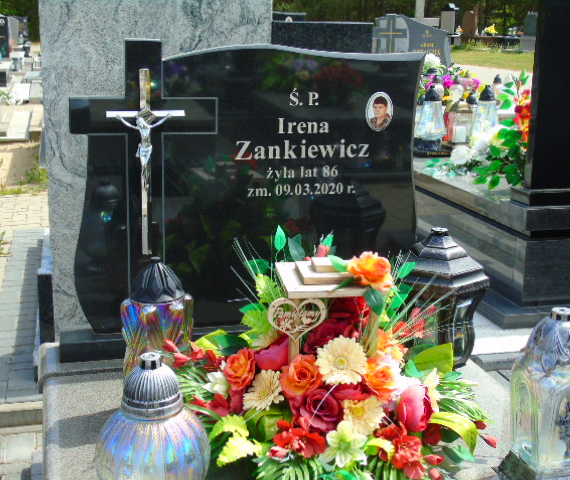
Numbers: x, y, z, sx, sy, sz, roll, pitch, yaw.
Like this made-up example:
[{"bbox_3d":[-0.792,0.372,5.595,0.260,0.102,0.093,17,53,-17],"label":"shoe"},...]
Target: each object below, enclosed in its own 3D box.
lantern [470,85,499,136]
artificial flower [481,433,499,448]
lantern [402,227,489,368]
[{"bbox_3d":[1.232,-0.745,5.228,0.191,0.409,0.191,-2,14,-14],"label":"lantern"},{"bbox_3d":[0.455,0.443,1.874,0.024,0.024,0.052,-9,39,-37],"label":"artificial flower"},{"bbox_3d":[0.395,0.163,2.236,0.275,0.392,0.238,7,15,24],"label":"lantern"}]

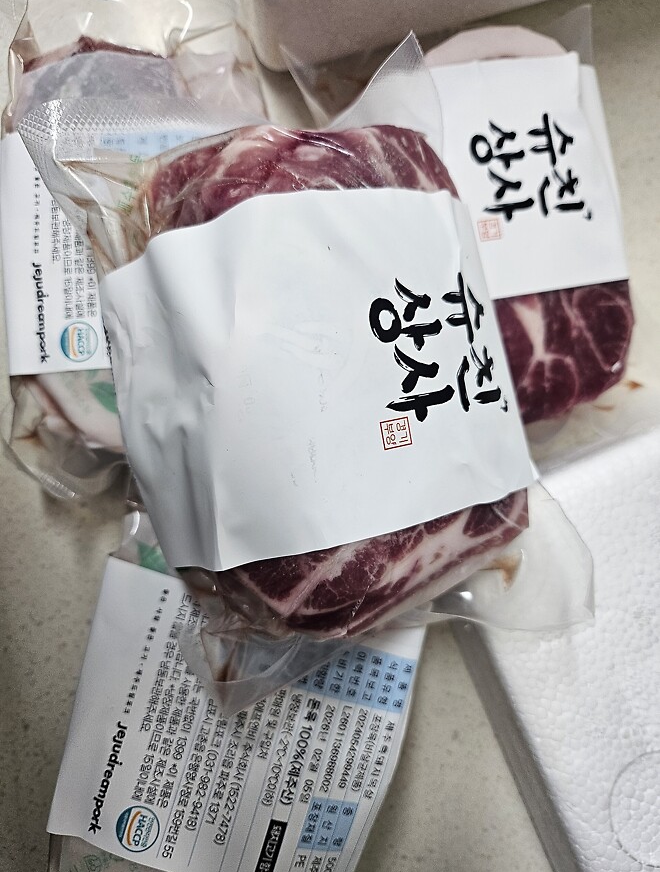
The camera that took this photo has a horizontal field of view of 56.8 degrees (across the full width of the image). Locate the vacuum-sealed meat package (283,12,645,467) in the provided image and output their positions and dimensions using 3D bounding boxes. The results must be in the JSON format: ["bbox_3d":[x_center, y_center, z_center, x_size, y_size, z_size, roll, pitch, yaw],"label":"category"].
[{"bbox_3d":[0.068,-0.098,0.277,0.150,0.042,0.212,-8,84,-1],"label":"vacuum-sealed meat package"}]

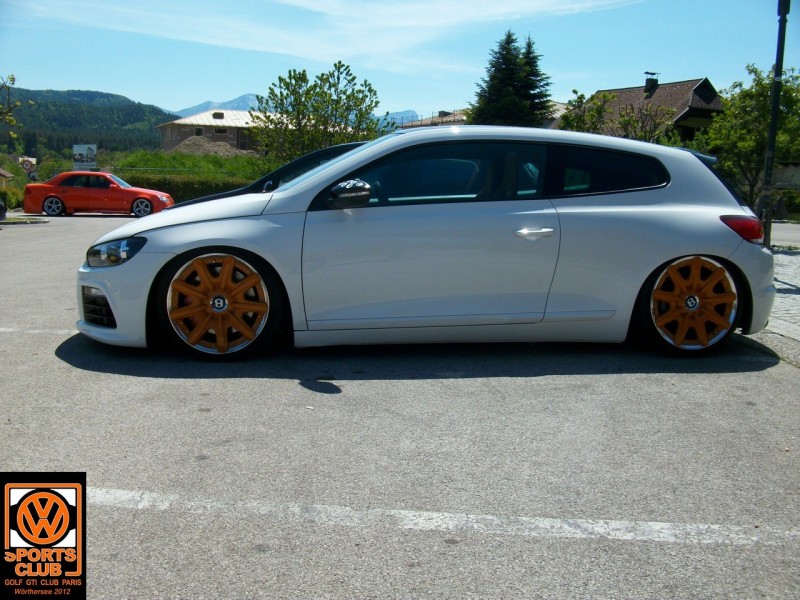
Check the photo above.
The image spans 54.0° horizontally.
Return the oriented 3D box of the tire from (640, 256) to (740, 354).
[{"bbox_3d":[1.616,-0.003,4.458,0.640,0.630,0.225,0,8,-7],"label":"tire"}]

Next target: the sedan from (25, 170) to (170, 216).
[{"bbox_3d":[-9.158,-3.311,24.436,4.460,1.370,1.730,1,8,-1],"label":"sedan"}]

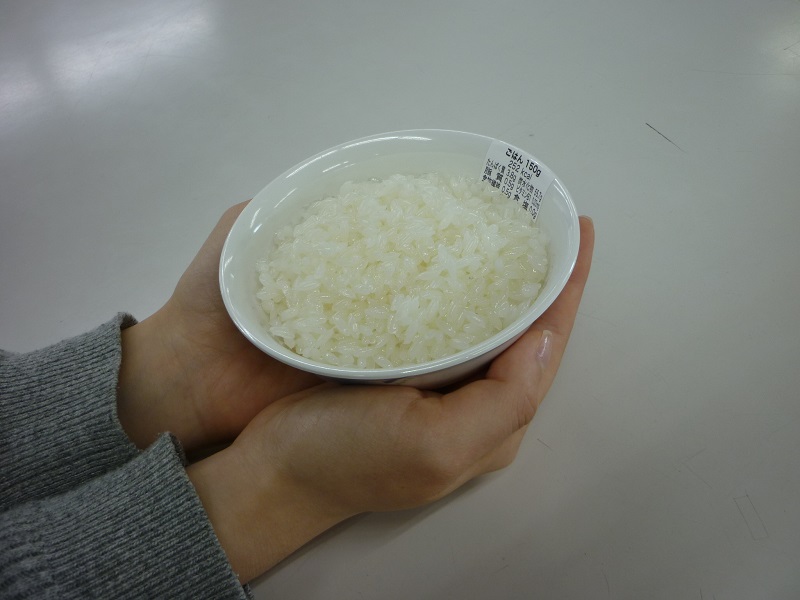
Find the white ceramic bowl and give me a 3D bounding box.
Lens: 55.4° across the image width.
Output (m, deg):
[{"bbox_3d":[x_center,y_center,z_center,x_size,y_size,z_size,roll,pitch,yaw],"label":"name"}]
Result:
[{"bbox_3d":[0.003,-0.003,0.284,0.125,0.055,0.125,-6,46,6],"label":"white ceramic bowl"}]

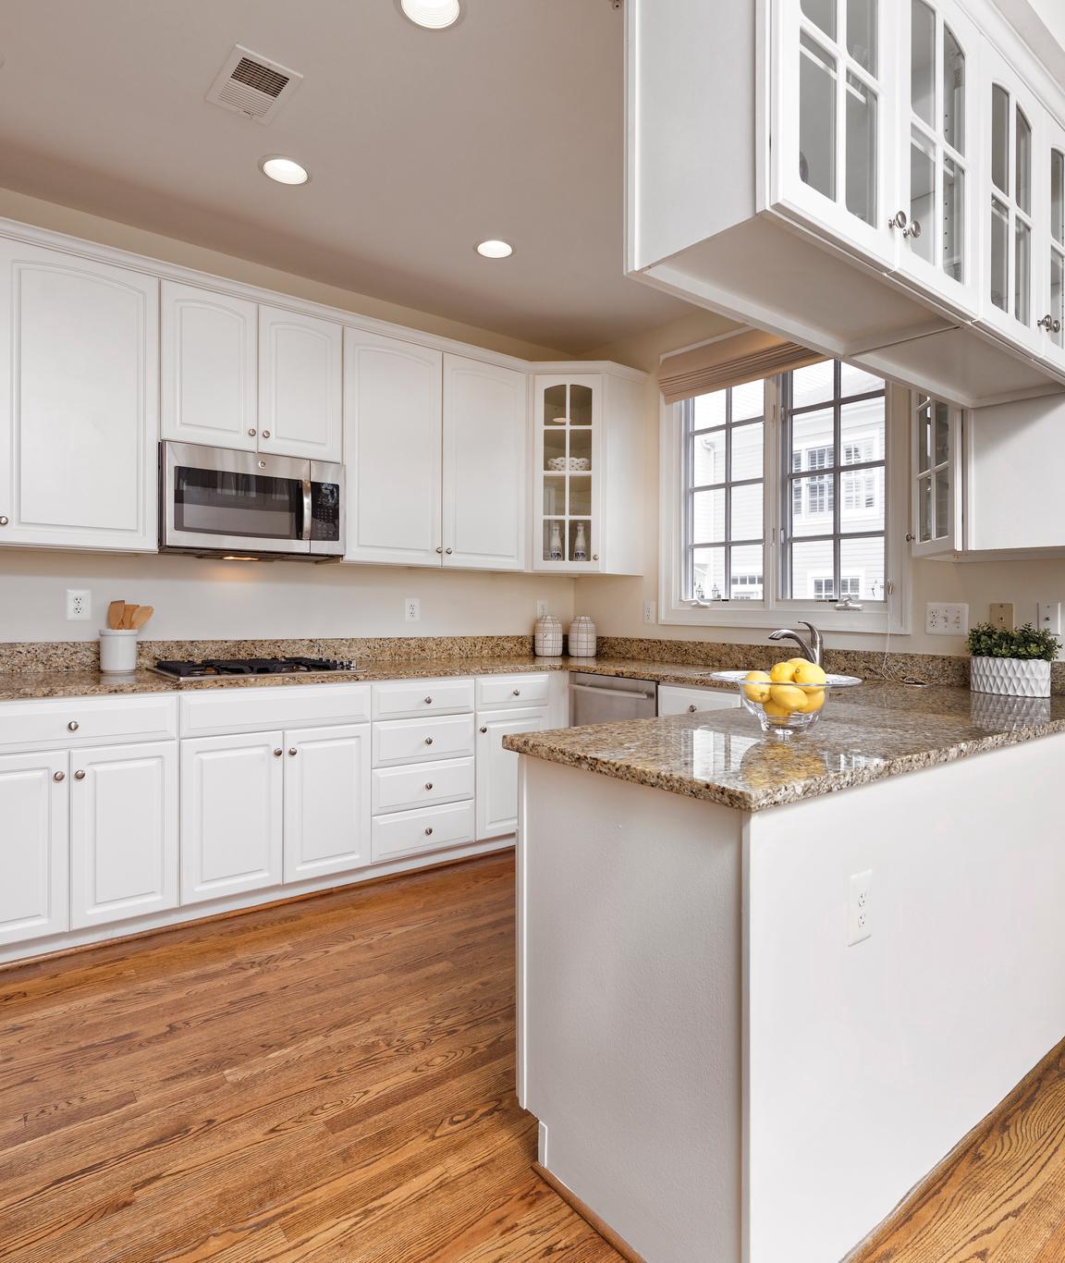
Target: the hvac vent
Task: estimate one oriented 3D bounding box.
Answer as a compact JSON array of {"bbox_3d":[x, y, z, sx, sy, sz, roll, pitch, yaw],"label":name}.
[{"bbox_3d":[-0.847,-1.639,2.234,0.195,0.020,0.290,0,1,-39],"label":"hvac vent"}]

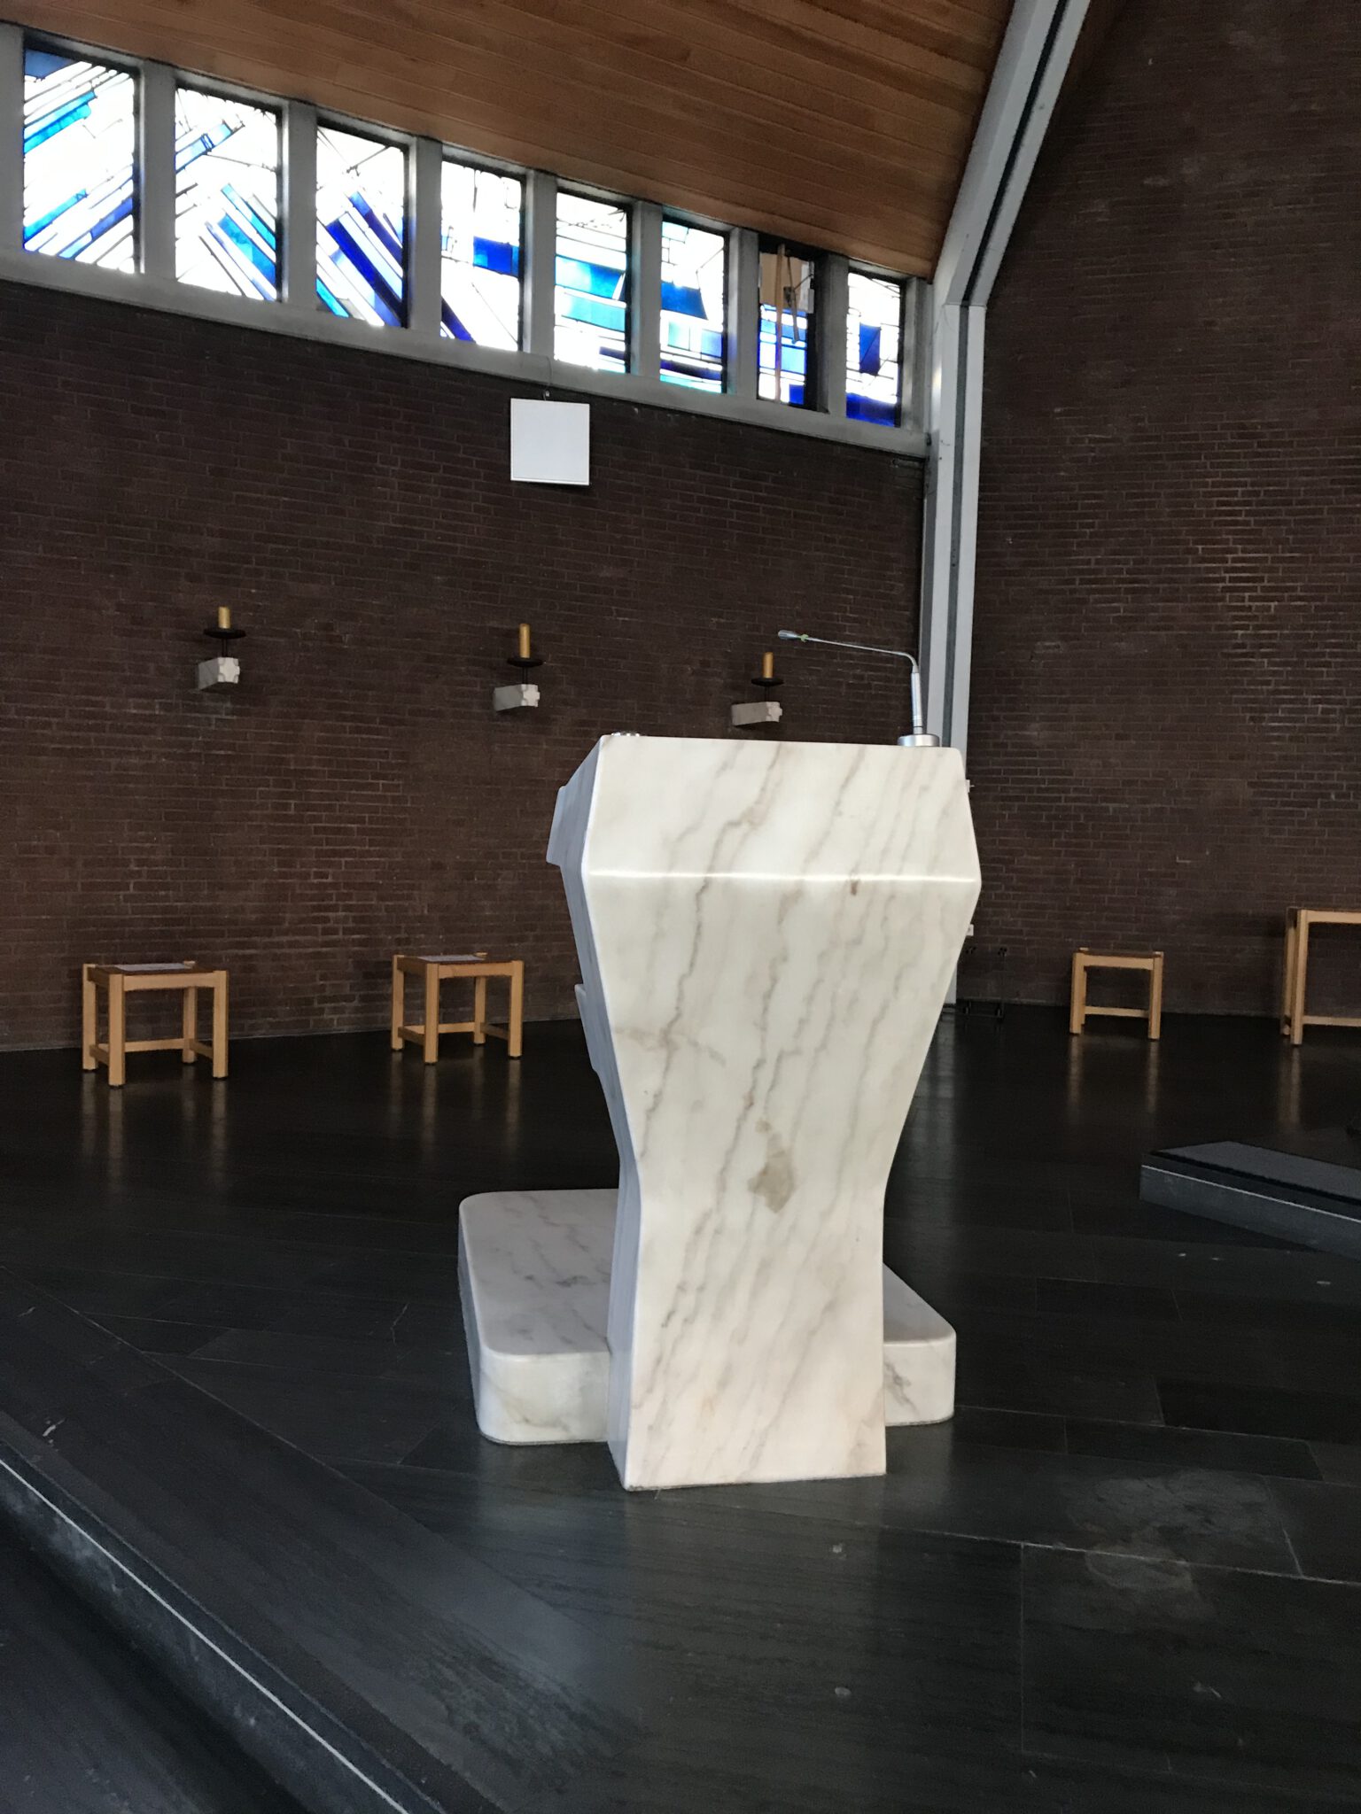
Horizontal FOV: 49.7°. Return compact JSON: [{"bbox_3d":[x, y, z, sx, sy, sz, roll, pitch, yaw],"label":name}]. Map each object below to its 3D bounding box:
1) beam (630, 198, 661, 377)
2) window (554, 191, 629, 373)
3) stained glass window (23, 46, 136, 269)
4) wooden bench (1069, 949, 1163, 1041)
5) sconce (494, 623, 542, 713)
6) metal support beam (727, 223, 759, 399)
[{"bbox_3d":[-0.222,-3.782,9.027,0.148,1.060,0.148,-1,5,-32],"label":"beam"},{"bbox_3d":[-0.561,-3.766,8.880,0.551,1.009,0.067,-1,5,-32],"label":"window"},{"bbox_3d":[-3.000,-3.721,7.357,0.551,1.009,0.067,-1,5,-32],"label":"stained glass window"},{"bbox_3d":[2.627,0.516,8.891,0.512,0.495,0.475,2,4,13],"label":"wooden bench"},{"bbox_3d":[-0.920,-1.372,8.400,0.225,0.475,0.390,-1,5,-32],"label":"sconce"},{"bbox_3d":[0.398,-3.793,9.413,0.148,1.060,0.148,-1,5,-32],"label":"metal support beam"}]

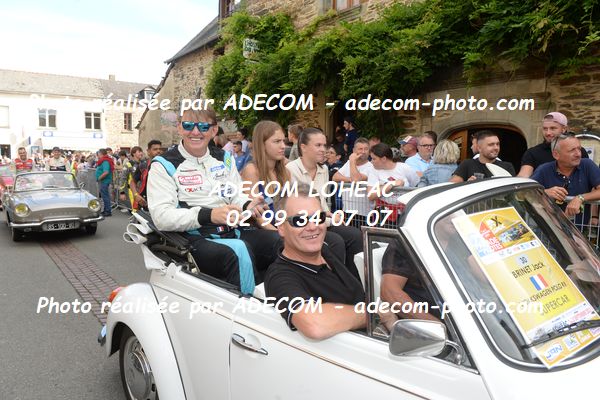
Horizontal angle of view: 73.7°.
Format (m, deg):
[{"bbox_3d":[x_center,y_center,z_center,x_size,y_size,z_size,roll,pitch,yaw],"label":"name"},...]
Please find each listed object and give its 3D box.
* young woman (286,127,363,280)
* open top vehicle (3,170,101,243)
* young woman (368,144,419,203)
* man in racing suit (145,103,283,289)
[{"bbox_3d":[0.160,0.097,2.649,0.470,1.170,0.700,-7,9,-45],"label":"young woman"},{"bbox_3d":[-5.740,0.012,9.060,1.580,1.280,4.220,-5,7,-38],"label":"open top vehicle"},{"bbox_3d":[0.910,0.233,3.934,0.480,1.560,0.460,4,8,33],"label":"young woman"},{"bbox_3d":[-0.490,0.117,2.179,0.580,1.230,0.740,-5,8,-38],"label":"man in racing suit"}]

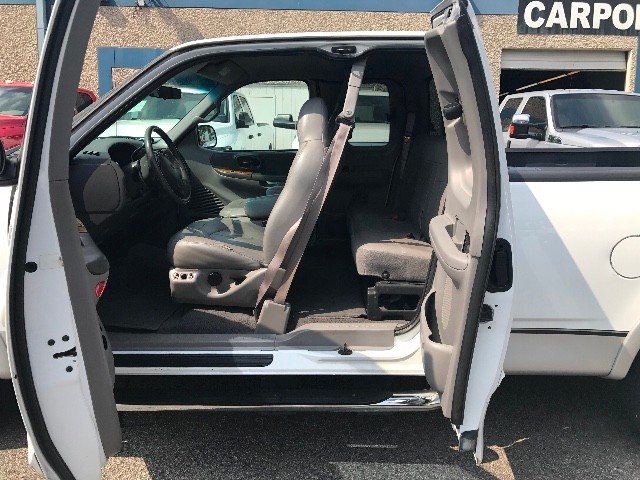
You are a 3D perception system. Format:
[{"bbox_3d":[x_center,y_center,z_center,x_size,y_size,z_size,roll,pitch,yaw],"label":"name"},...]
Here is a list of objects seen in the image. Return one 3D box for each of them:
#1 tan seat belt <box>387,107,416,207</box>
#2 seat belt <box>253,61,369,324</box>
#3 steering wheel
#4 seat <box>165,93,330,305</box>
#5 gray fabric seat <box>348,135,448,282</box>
[{"bbox_3d":[0.540,-0.538,3.443,0.180,0.650,0.120,0,12,1],"label":"tan seat belt"},{"bbox_3d":[-0.050,-0.172,2.182,0.470,1.130,0.180,0,12,1],"label":"seat belt"},{"bbox_3d":[-0.726,-0.346,2.438,0.110,0.386,0.386,-23,11,5],"label":"steering wheel"},{"bbox_3d":[-0.310,-0.206,2.441,0.700,0.900,0.550,0,12,1],"label":"seat"},{"bbox_3d":[0.425,-0.262,2.868,0.550,0.620,1.380,0,12,1],"label":"gray fabric seat"}]

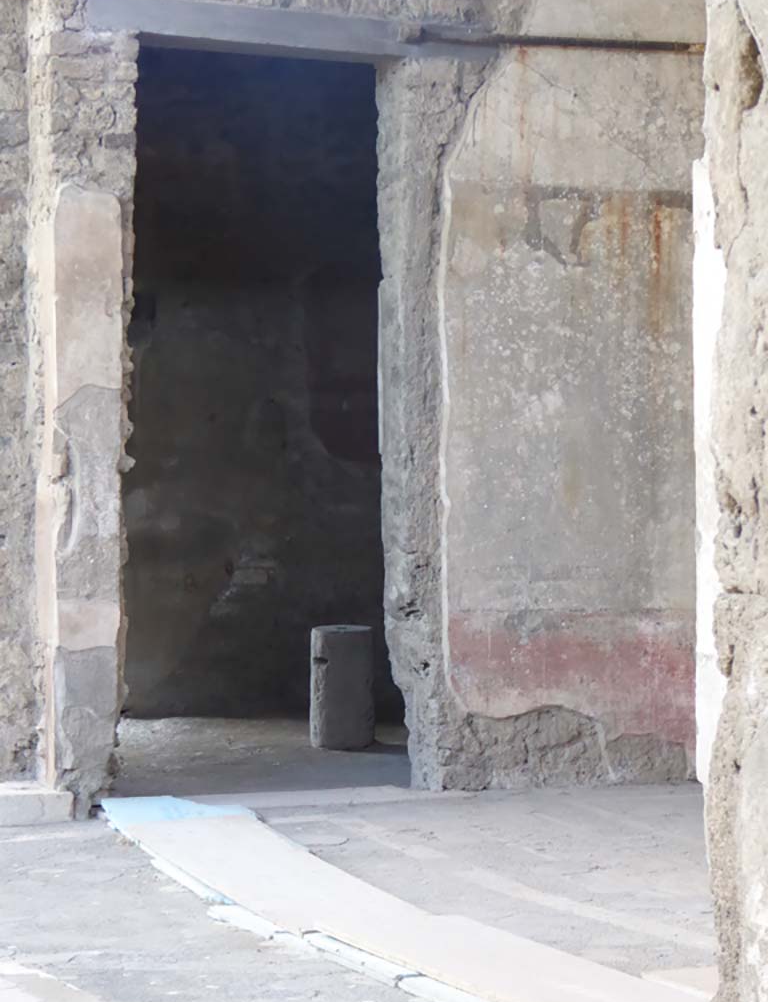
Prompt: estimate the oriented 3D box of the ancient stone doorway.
[{"bbox_3d":[-0.533,-0.325,11.934,1.254,3.048,0.360,0,2,-23],"label":"ancient stone doorway"}]

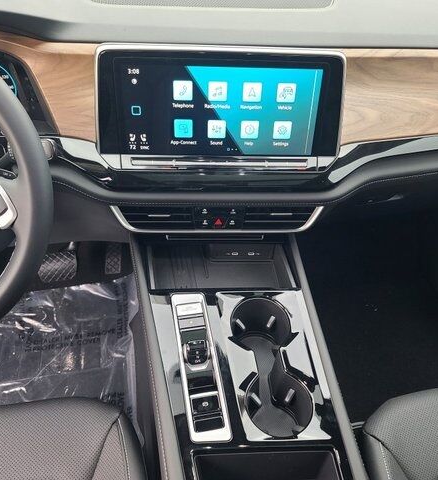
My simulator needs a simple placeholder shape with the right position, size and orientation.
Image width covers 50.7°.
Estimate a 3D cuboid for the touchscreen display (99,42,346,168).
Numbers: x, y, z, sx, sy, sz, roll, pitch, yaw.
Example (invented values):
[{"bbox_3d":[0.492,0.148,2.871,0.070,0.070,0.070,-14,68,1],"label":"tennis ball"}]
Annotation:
[{"bbox_3d":[0.003,-0.187,0.671,0.339,0.172,0.030,0,31,-3],"label":"touchscreen display"}]

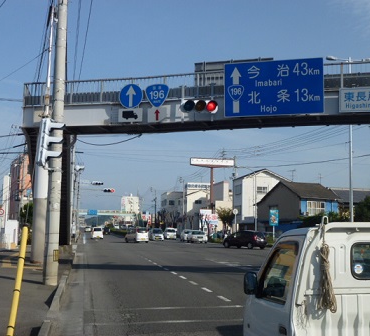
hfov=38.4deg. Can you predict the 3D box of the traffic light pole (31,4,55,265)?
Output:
[{"bbox_3d":[-5.644,-1.424,21.312,0.600,10.400,0.600,2,-7,-12],"label":"traffic light pole"}]

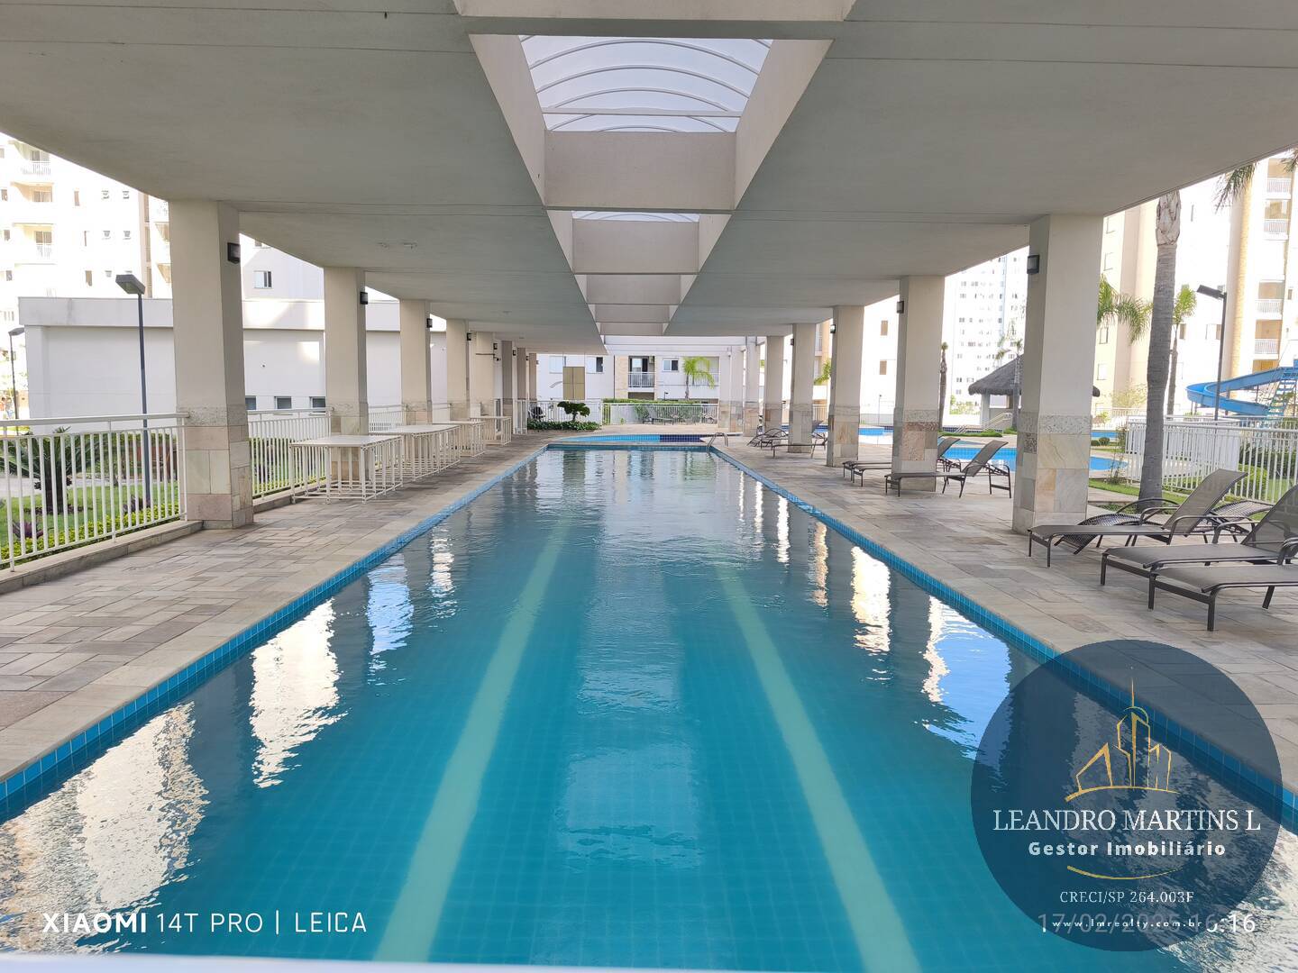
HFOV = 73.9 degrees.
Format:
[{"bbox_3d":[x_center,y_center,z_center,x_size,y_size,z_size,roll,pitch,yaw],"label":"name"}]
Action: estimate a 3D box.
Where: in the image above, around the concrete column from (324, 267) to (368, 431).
[{"bbox_3d":[-4.960,-1.791,14.230,0.549,3.492,0.480,1,6,-1],"label":"concrete column"}]

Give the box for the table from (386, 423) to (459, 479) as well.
[{"bbox_3d":[-4.969,-0.797,18.543,1.025,0.867,4.990,0,6,-2],"label":"table"}]

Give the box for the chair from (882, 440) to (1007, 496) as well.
[{"bbox_3d":[5.022,-0.300,14.536,1.920,0.920,0.632,0,6,-5],"label":"chair"}]

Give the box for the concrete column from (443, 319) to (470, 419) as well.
[{"bbox_3d":[-5.572,-2.952,25.224,0.589,3.749,0.540,1,6,-2],"label":"concrete column"}]

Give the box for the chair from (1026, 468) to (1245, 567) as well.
[{"bbox_3d":[4.431,0.300,7.884,1.665,0.878,0.615,1,6,6],"label":"chair"}]

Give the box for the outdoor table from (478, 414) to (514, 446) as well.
[{"bbox_3d":[-4.715,-1.723,26.482,0.975,0.825,2.190,1,6,-1],"label":"outdoor table"}]

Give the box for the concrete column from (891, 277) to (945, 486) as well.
[{"bbox_3d":[4.439,-1.680,14.279,0.549,3.492,0.480,1,6,-1],"label":"concrete column"}]

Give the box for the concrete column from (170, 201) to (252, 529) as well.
[{"bbox_3d":[-5.173,-1.392,10.196,0.589,3.749,0.540,1,6,-2],"label":"concrete column"}]

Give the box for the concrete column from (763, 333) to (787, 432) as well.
[{"bbox_3d":[4.432,-3.408,30.624,0.620,3.767,0.543,0,6,-2],"label":"concrete column"}]

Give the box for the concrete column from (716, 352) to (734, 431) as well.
[{"bbox_3d":[4.012,-5.049,45.491,0.640,3.968,0.540,1,6,-2],"label":"concrete column"}]

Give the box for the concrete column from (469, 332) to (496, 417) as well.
[{"bbox_3d":[-5.736,-3.505,30.443,0.620,3.767,0.543,0,6,-2],"label":"concrete column"}]

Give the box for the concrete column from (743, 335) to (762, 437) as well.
[{"bbox_3d":[3.978,-3.689,32.993,0.549,3.600,0.480,1,6,-1],"label":"concrete column"}]

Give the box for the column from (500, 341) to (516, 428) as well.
[{"bbox_3d":[-5.837,-3.993,35.243,0.589,3.749,0.540,1,6,-2],"label":"column"}]

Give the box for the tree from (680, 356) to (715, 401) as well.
[{"bbox_3d":[3.053,-6.074,54.761,2.155,4.355,2.155,0,6,-2],"label":"tree"}]

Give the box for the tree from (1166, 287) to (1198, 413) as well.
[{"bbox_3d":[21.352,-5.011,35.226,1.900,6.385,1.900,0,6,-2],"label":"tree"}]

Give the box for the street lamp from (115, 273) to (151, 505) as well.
[{"bbox_3d":[-6.580,-1.193,11.090,0.225,3.063,0.420,1,6,-1],"label":"street lamp"}]

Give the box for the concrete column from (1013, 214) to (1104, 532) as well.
[{"bbox_3d":[4.941,-1.299,10.437,0.640,3.749,0.540,1,6,-2],"label":"concrete column"}]

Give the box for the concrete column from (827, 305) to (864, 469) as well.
[{"bbox_3d":[4.324,-2.168,18.954,0.549,3.492,0.480,1,6,-1],"label":"concrete column"}]

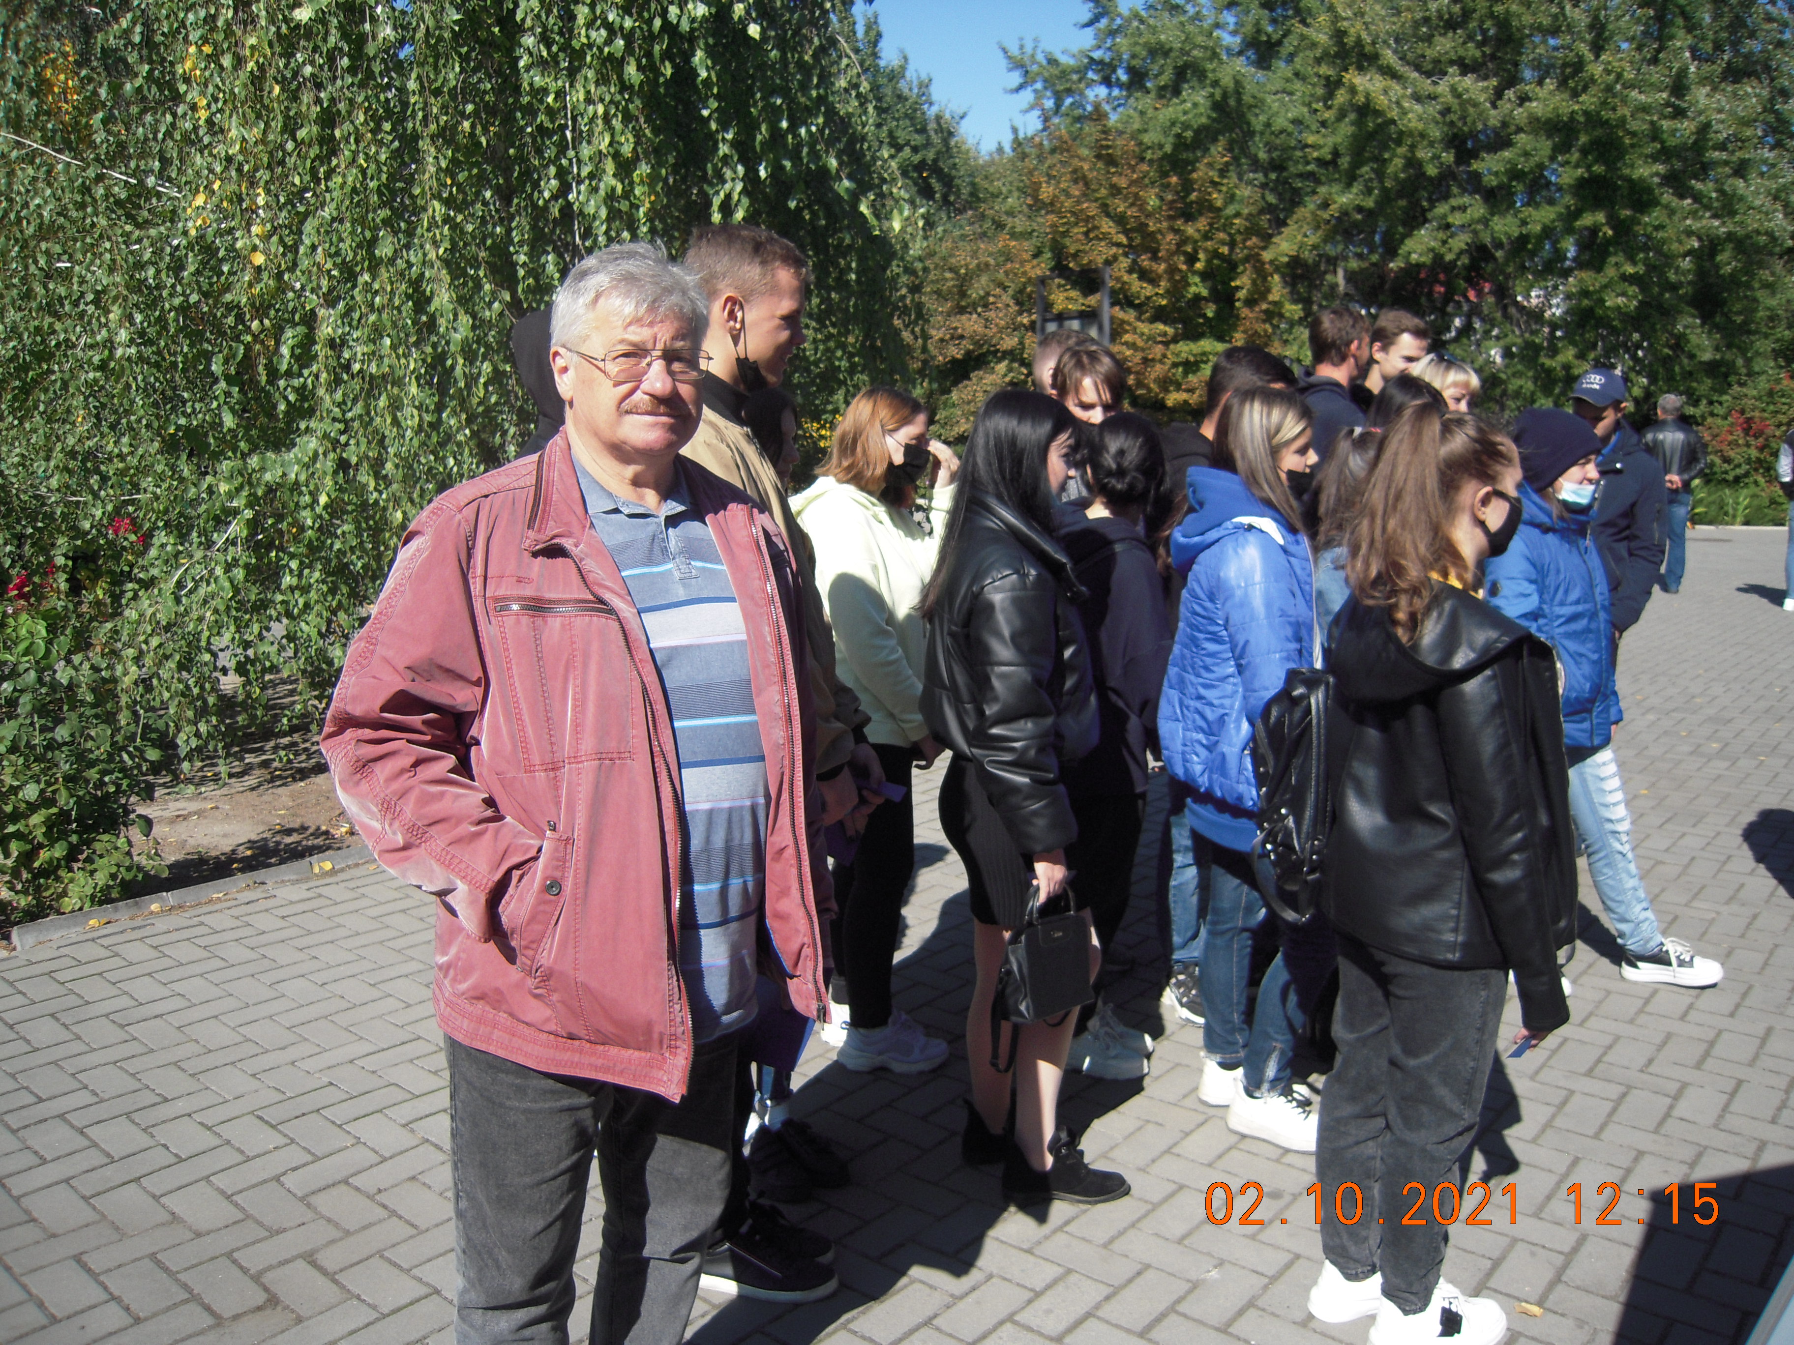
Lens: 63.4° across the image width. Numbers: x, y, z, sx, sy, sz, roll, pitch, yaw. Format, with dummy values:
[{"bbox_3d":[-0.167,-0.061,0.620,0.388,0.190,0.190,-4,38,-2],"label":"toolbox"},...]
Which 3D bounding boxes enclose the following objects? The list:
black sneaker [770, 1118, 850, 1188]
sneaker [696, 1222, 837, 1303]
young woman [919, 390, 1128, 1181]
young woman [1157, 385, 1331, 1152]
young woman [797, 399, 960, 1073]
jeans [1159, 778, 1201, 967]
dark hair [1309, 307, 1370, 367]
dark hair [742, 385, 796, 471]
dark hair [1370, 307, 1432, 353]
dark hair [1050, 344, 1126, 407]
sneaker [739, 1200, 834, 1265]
[{"bbox_3d":[-0.190,1.004,3.115,0.100,0.100,0.265,-8,13,-39],"label":"black sneaker"},{"bbox_3d":[-0.249,1.066,2.674,0.295,0.112,0.110,2,10,8],"label":"sneaker"},{"bbox_3d":[0.261,0.260,2.911,0.400,1.640,0.460,0,10,-3],"label":"young woman"},{"bbox_3d":[0.785,0.215,3.158,0.410,1.650,0.460,2,10,9],"label":"young woman"},{"bbox_3d":[-0.053,0.136,3.542,0.420,1.633,0.460,0,10,-2],"label":"young woman"},{"bbox_3d":[0.862,0.381,3.849,0.270,0.900,0.360,2,10,12],"label":"jeans"},{"bbox_3d":[1.351,-1.022,4.420,0.195,0.190,0.165,-3,10,-16],"label":"dark hair"},{"bbox_3d":[-0.306,-0.499,3.120,0.210,0.250,0.180,3,10,13],"label":"dark hair"},{"bbox_3d":[1.530,-1.027,4.420,0.165,0.160,0.190,-7,12,-36],"label":"dark hair"},{"bbox_3d":[0.497,-0.748,3.776,0.200,0.210,0.230,-3,11,-16],"label":"dark hair"},{"bbox_3d":[-0.257,1.046,2.783,0.295,0.112,0.110,2,10,7],"label":"sneaker"}]

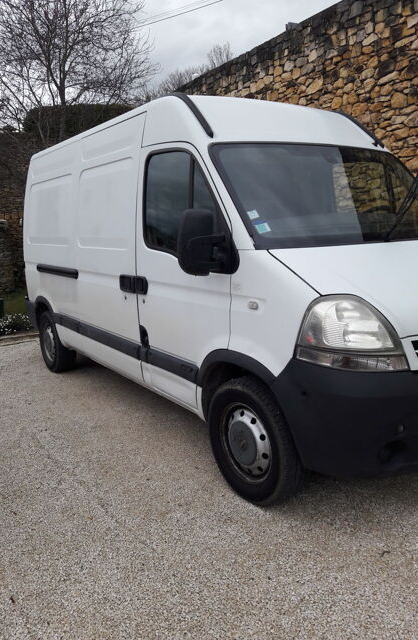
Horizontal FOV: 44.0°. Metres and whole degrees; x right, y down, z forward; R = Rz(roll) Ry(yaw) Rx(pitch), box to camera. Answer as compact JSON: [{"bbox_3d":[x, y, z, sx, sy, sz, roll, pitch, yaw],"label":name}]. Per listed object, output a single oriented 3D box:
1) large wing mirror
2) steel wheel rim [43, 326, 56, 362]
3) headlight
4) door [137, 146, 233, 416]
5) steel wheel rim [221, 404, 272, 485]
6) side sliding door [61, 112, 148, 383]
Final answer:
[{"bbox_3d":[-0.026,-0.408,2.706,0.230,0.335,0.175,-10,13,-33],"label":"large wing mirror"},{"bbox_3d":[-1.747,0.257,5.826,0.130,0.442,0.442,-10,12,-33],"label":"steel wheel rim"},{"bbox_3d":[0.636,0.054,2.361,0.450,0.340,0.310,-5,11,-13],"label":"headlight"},{"bbox_3d":[-0.145,-0.277,3.208,0.180,1.670,1.130,-10,13,-33],"label":"door"},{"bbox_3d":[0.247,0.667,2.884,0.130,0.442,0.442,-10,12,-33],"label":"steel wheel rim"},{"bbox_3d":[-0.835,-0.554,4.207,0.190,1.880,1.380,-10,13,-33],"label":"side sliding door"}]

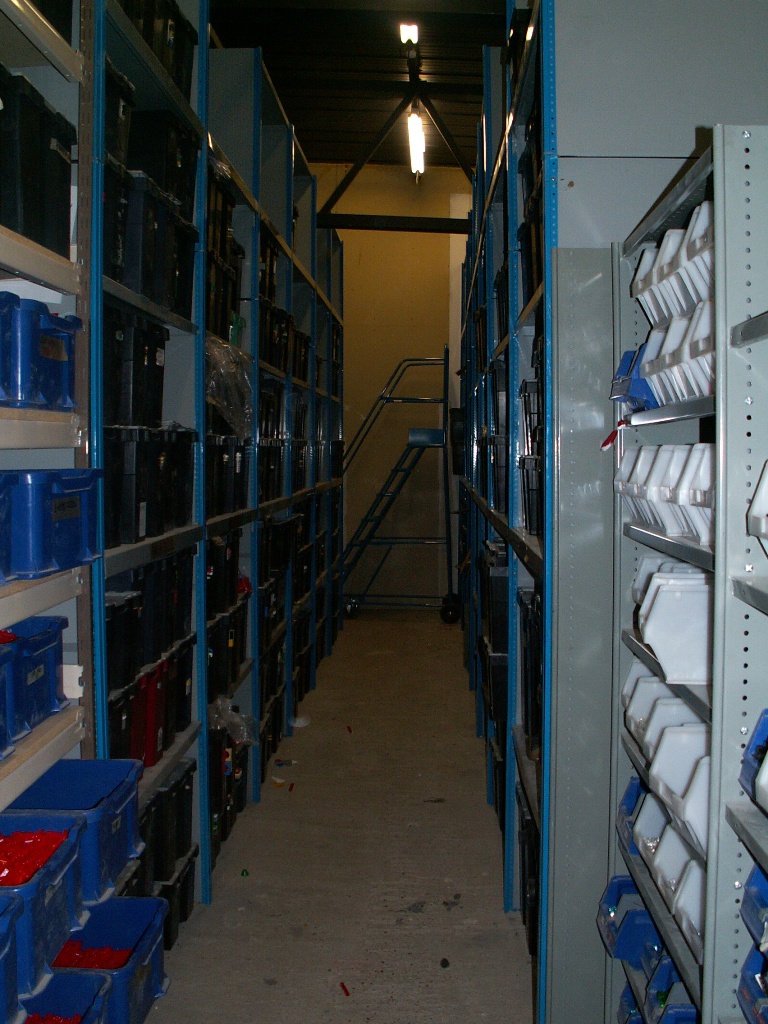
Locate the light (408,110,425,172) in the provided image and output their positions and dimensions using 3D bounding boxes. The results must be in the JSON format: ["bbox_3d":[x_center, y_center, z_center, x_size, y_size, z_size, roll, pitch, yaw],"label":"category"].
[{"bbox_3d":[0.236,-2.678,7.565,0.110,0.080,1.500,0,4,3],"label":"light"}]

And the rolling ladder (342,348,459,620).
[{"bbox_3d":[0.070,-0.252,9.002,1.200,2.338,0.710,0,4,7],"label":"rolling ladder"}]

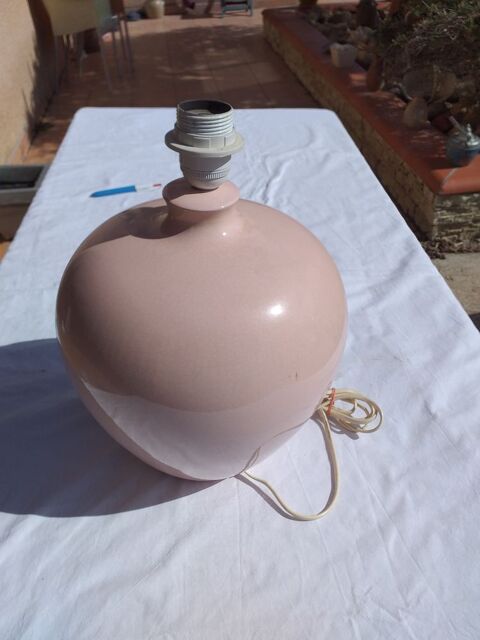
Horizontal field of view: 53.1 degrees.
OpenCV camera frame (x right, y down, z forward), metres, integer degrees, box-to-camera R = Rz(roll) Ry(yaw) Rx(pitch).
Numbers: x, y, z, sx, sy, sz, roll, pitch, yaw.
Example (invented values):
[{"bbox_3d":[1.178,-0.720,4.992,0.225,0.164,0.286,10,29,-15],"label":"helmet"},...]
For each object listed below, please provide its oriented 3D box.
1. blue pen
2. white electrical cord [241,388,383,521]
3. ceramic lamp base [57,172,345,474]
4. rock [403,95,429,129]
[{"bbox_3d":[-0.205,-0.241,0.898,0.148,0.013,0.013,-15,45,-19],"label":"blue pen"},{"bbox_3d":[0.086,0.131,0.495,0.172,0.028,0.090,-31,52,-32],"label":"white electrical cord"},{"bbox_3d":[-0.031,0.018,0.420,0.232,0.286,0.232,3,42,0],"label":"ceramic lamp base"},{"bbox_3d":[0.954,-1.127,2.614,0.121,0.157,0.097,15,43,14],"label":"rock"}]

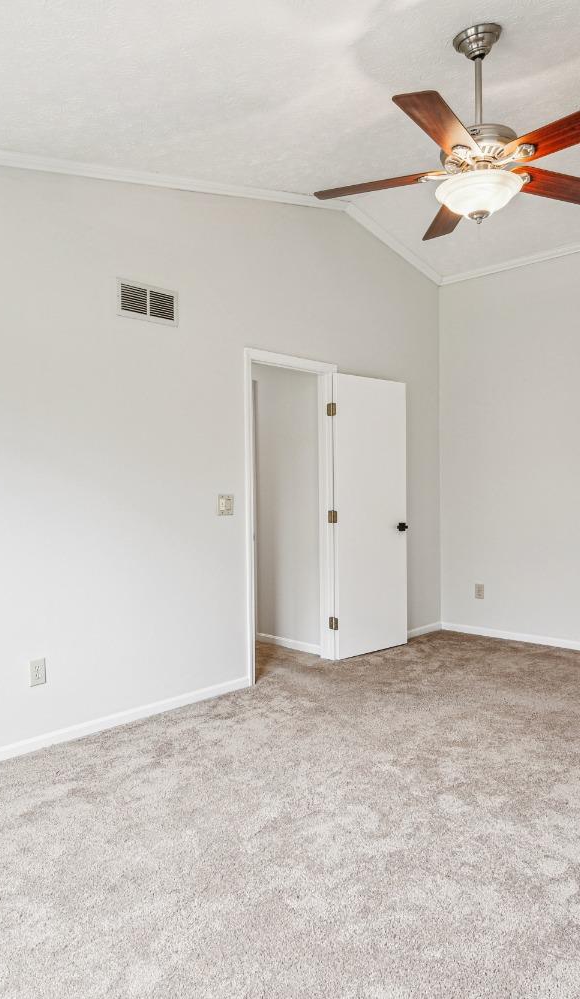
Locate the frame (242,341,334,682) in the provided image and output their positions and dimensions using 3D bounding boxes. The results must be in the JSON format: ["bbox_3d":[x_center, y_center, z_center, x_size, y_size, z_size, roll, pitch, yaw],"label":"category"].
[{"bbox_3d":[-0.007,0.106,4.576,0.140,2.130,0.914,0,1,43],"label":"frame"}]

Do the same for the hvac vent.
[{"bbox_3d":[-0.780,-1.074,3.658,0.020,0.200,0.400,0,1,43],"label":"hvac vent"}]

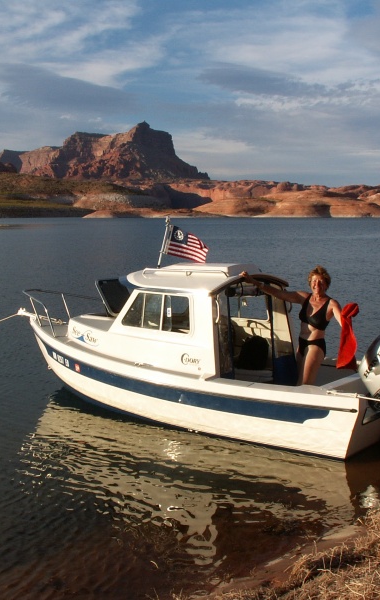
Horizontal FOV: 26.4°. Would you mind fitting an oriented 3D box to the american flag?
[{"bbox_3d":[-0.022,-0.622,9.062,0.460,0.330,0.090,15,9,10],"label":"american flag"}]

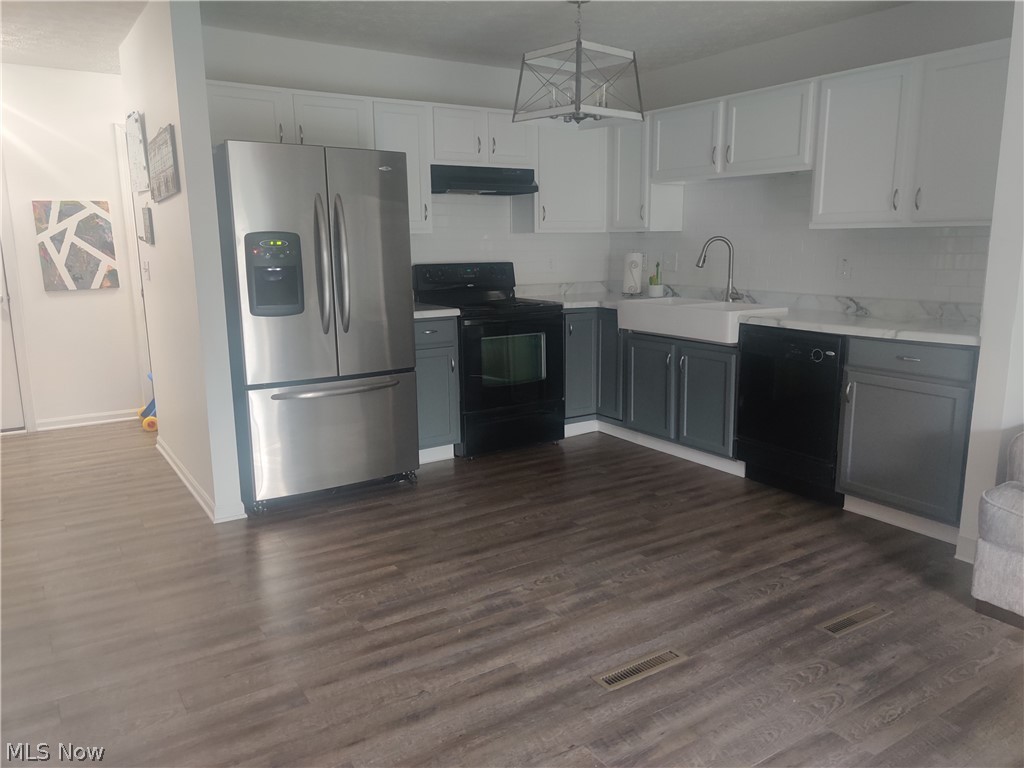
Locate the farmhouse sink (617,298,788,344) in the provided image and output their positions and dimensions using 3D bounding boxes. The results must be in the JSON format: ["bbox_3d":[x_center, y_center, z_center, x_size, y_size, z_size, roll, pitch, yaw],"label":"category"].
[{"bbox_3d":[1.106,-0.387,4.723,0.475,0.175,0.945,-7,12,-32],"label":"farmhouse sink"}]

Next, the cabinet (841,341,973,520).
[{"bbox_3d":[1.989,0.165,3.722,0.607,0.797,0.605,-7,12,-32],"label":"cabinet"}]

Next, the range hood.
[{"bbox_3d":[-0.235,-1.300,5.126,0.762,0.154,0.360,-7,12,-32],"label":"range hood"}]

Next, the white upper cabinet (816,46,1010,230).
[{"bbox_3d":[1.970,-1.128,3.766,0.315,0.762,1.070,-7,12,-32],"label":"white upper cabinet"}]

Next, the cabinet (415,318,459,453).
[{"bbox_3d":[-0.649,-0.038,4.917,0.378,0.782,0.625,-7,12,-32],"label":"cabinet"}]

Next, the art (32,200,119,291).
[{"bbox_3d":[-3.104,-0.988,5.703,0.485,0.612,0.030,-7,12,-32],"label":"art"}]

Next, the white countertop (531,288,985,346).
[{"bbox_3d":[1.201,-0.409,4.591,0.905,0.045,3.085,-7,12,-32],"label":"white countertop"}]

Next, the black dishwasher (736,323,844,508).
[{"bbox_3d":[1.649,0.115,4.240,0.610,0.875,0.625,-7,12,-32],"label":"black dishwasher"}]

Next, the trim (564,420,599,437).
[{"bbox_3d":[0.457,0.308,5.405,0.314,0.088,0.016,-7,12,-32],"label":"trim"}]

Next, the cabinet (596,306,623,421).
[{"bbox_3d":[0.893,-0.139,5.394,0.592,0.782,0.270,-7,12,-32],"label":"cabinet"}]

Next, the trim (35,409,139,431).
[{"bbox_3d":[-3.131,0.258,5.921,0.670,0.076,0.017,-7,12,-32],"label":"trim"}]

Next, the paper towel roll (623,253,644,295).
[{"bbox_3d":[0.855,-0.781,5.708,0.150,0.295,0.150,0,10,0],"label":"paper towel roll"}]

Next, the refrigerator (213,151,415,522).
[{"bbox_3d":[-1.114,-0.349,4.380,0.910,1.775,0.860,-7,12,-32],"label":"refrigerator"}]

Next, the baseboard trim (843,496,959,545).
[{"bbox_3d":[1.785,0.615,3.673,0.016,0.082,0.568,-7,12,-32],"label":"baseboard trim"}]

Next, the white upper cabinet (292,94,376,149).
[{"bbox_3d":[-1.068,-1.452,4.581,0.460,0.363,0.315,-7,12,-32],"label":"white upper cabinet"}]

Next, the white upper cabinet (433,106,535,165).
[{"bbox_3d":[-0.249,-1.556,5.098,0.762,0.359,0.315,-7,12,-32],"label":"white upper cabinet"}]

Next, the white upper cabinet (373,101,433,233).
[{"bbox_3d":[-0.721,-1.299,4.835,0.363,0.762,0.315,-7,12,-32],"label":"white upper cabinet"}]

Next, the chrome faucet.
[{"bbox_3d":[1.274,-0.691,4.883,0.280,0.415,0.120,-5,11,-24],"label":"chrome faucet"}]

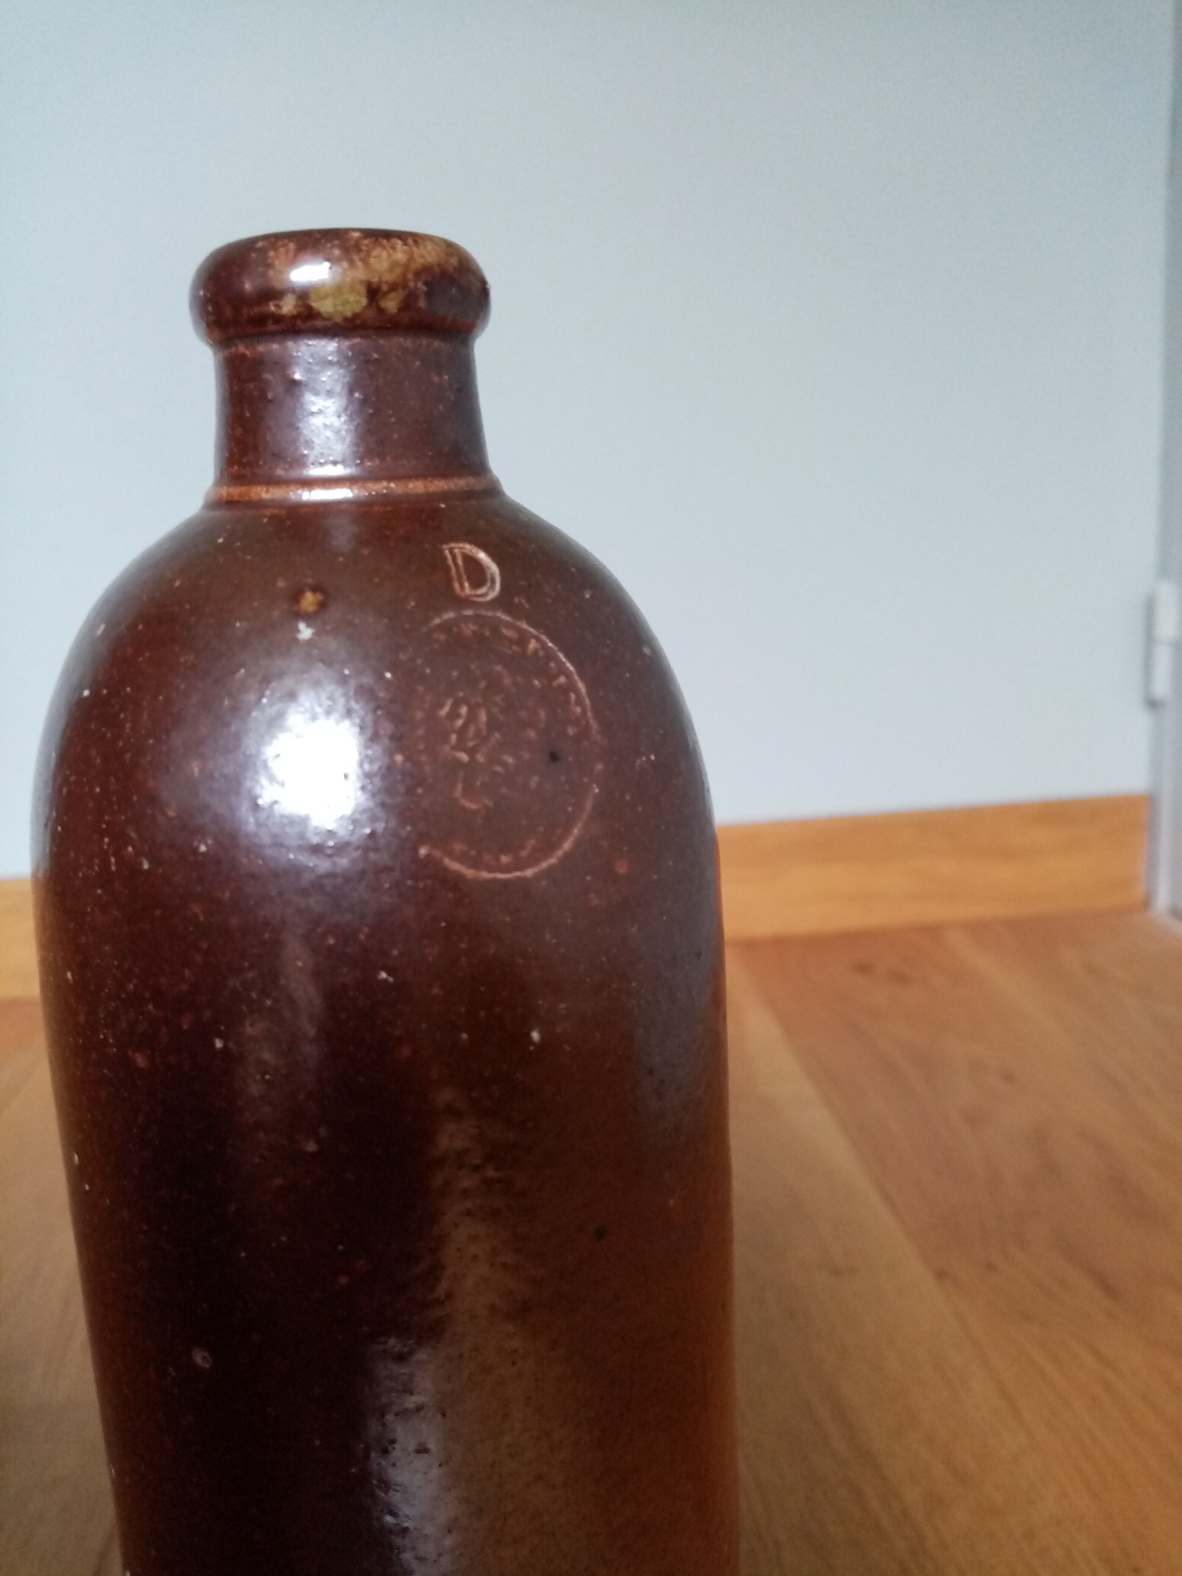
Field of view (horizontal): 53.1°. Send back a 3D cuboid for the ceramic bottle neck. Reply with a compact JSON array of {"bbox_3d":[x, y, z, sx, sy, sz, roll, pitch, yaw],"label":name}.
[{"bbox_3d":[-0.031,-0.048,0.155,0.037,0.022,0.037,-3,12,0],"label":"ceramic bottle neck"}]

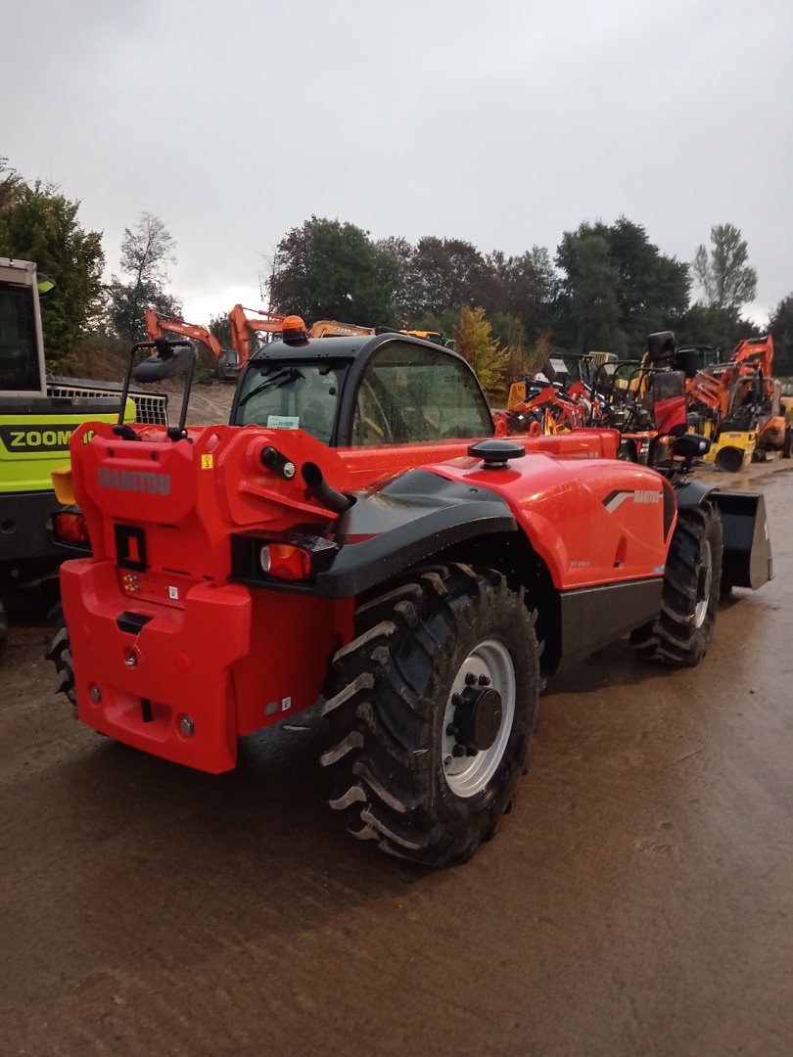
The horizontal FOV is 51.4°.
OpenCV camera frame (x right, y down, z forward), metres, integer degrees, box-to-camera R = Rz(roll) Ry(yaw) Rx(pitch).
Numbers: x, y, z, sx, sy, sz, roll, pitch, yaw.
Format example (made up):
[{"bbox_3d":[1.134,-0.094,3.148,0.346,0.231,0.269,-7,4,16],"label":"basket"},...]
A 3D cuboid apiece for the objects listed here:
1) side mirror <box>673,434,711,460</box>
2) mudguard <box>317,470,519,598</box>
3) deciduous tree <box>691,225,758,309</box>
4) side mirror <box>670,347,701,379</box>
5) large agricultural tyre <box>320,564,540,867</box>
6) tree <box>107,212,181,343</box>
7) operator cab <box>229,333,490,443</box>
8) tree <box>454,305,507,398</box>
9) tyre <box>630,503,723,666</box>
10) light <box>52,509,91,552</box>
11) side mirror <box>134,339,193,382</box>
[{"bbox_3d":[1.871,-0.518,5.225,0.230,0.170,0.120,10,12,43],"label":"side mirror"},{"bbox_3d":[-0.007,-0.026,2.838,0.480,0.300,1.050,7,11,35],"label":"mudguard"},{"bbox_3d":[21.703,-13.581,56.060,4.800,13.682,4.800,4,9,20],"label":"deciduous tree"},{"bbox_3d":[1.779,-1.020,5.072,0.170,0.200,0.100,10,12,43],"label":"side mirror"},{"bbox_3d":[0.172,0.673,3.110,0.410,1.070,1.070,7,11,33],"label":"large agricultural tyre"},{"bbox_3d":[-13.817,-11.600,45.891,4.300,11.503,4.300,-1,9,-16],"label":"tree"},{"bbox_3d":[-0.140,-0.388,4.870,0.820,1.400,1.580,7,11,35],"label":"operator cab"},{"bbox_3d":[3.639,-6.869,36.447,2.600,5.778,2.600,2,9,5],"label":"tree"},{"bbox_3d":[1.847,0.340,5.449,0.410,1.070,1.070,7,10,31],"label":"tyre"},{"bbox_3d":[-1.286,0.007,3.346,0.250,0.160,0.110,7,11,35],"label":"light"},{"bbox_3d":[-0.811,-0.578,2.898,0.270,0.150,0.120,6,10,29],"label":"side mirror"}]

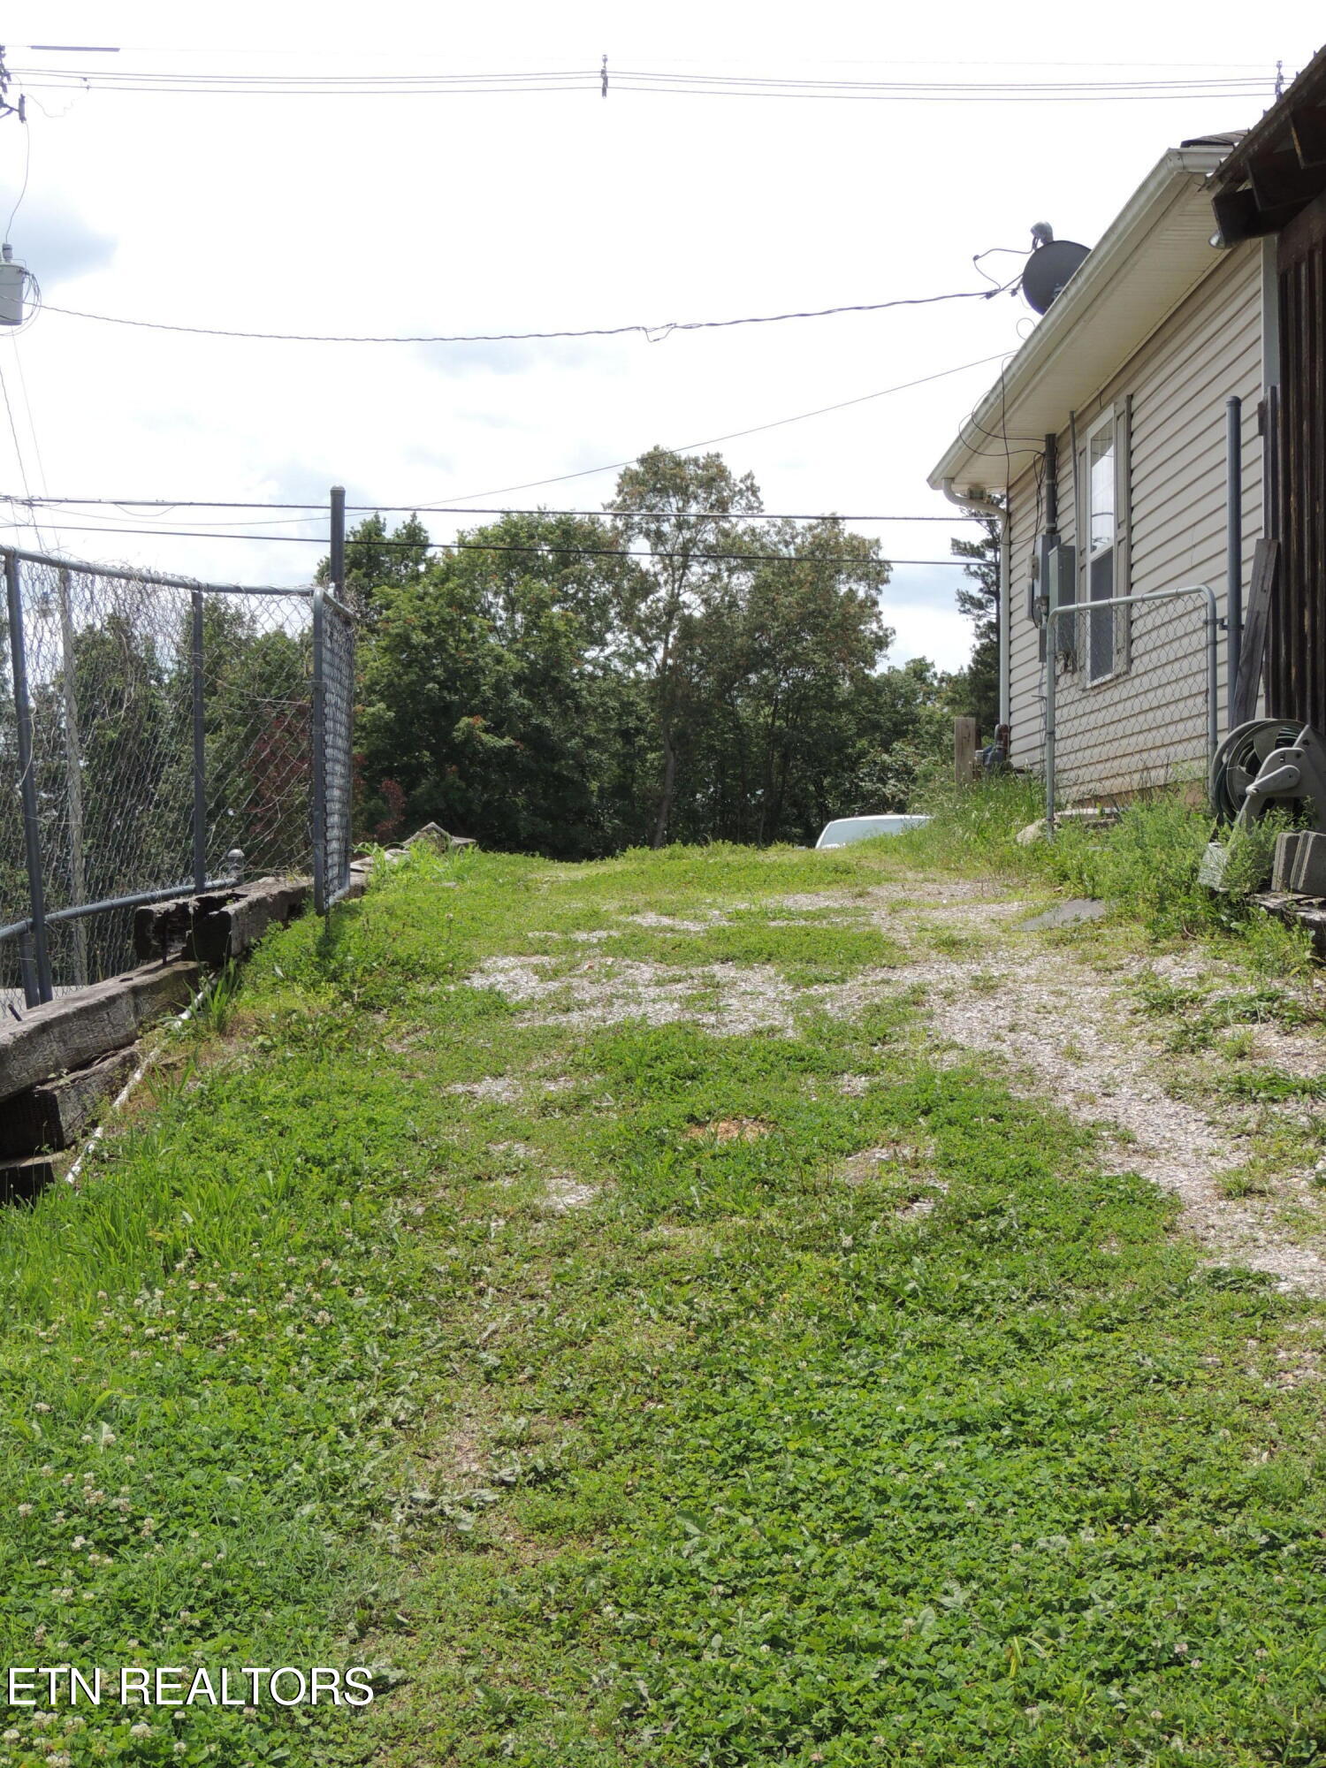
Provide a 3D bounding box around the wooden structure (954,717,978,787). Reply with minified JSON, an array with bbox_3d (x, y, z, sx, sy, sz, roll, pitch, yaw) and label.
[{"bbox_3d":[2.111,-0.910,17.800,0.155,0.500,0.145,0,0,-1],"label":"wooden structure"}]

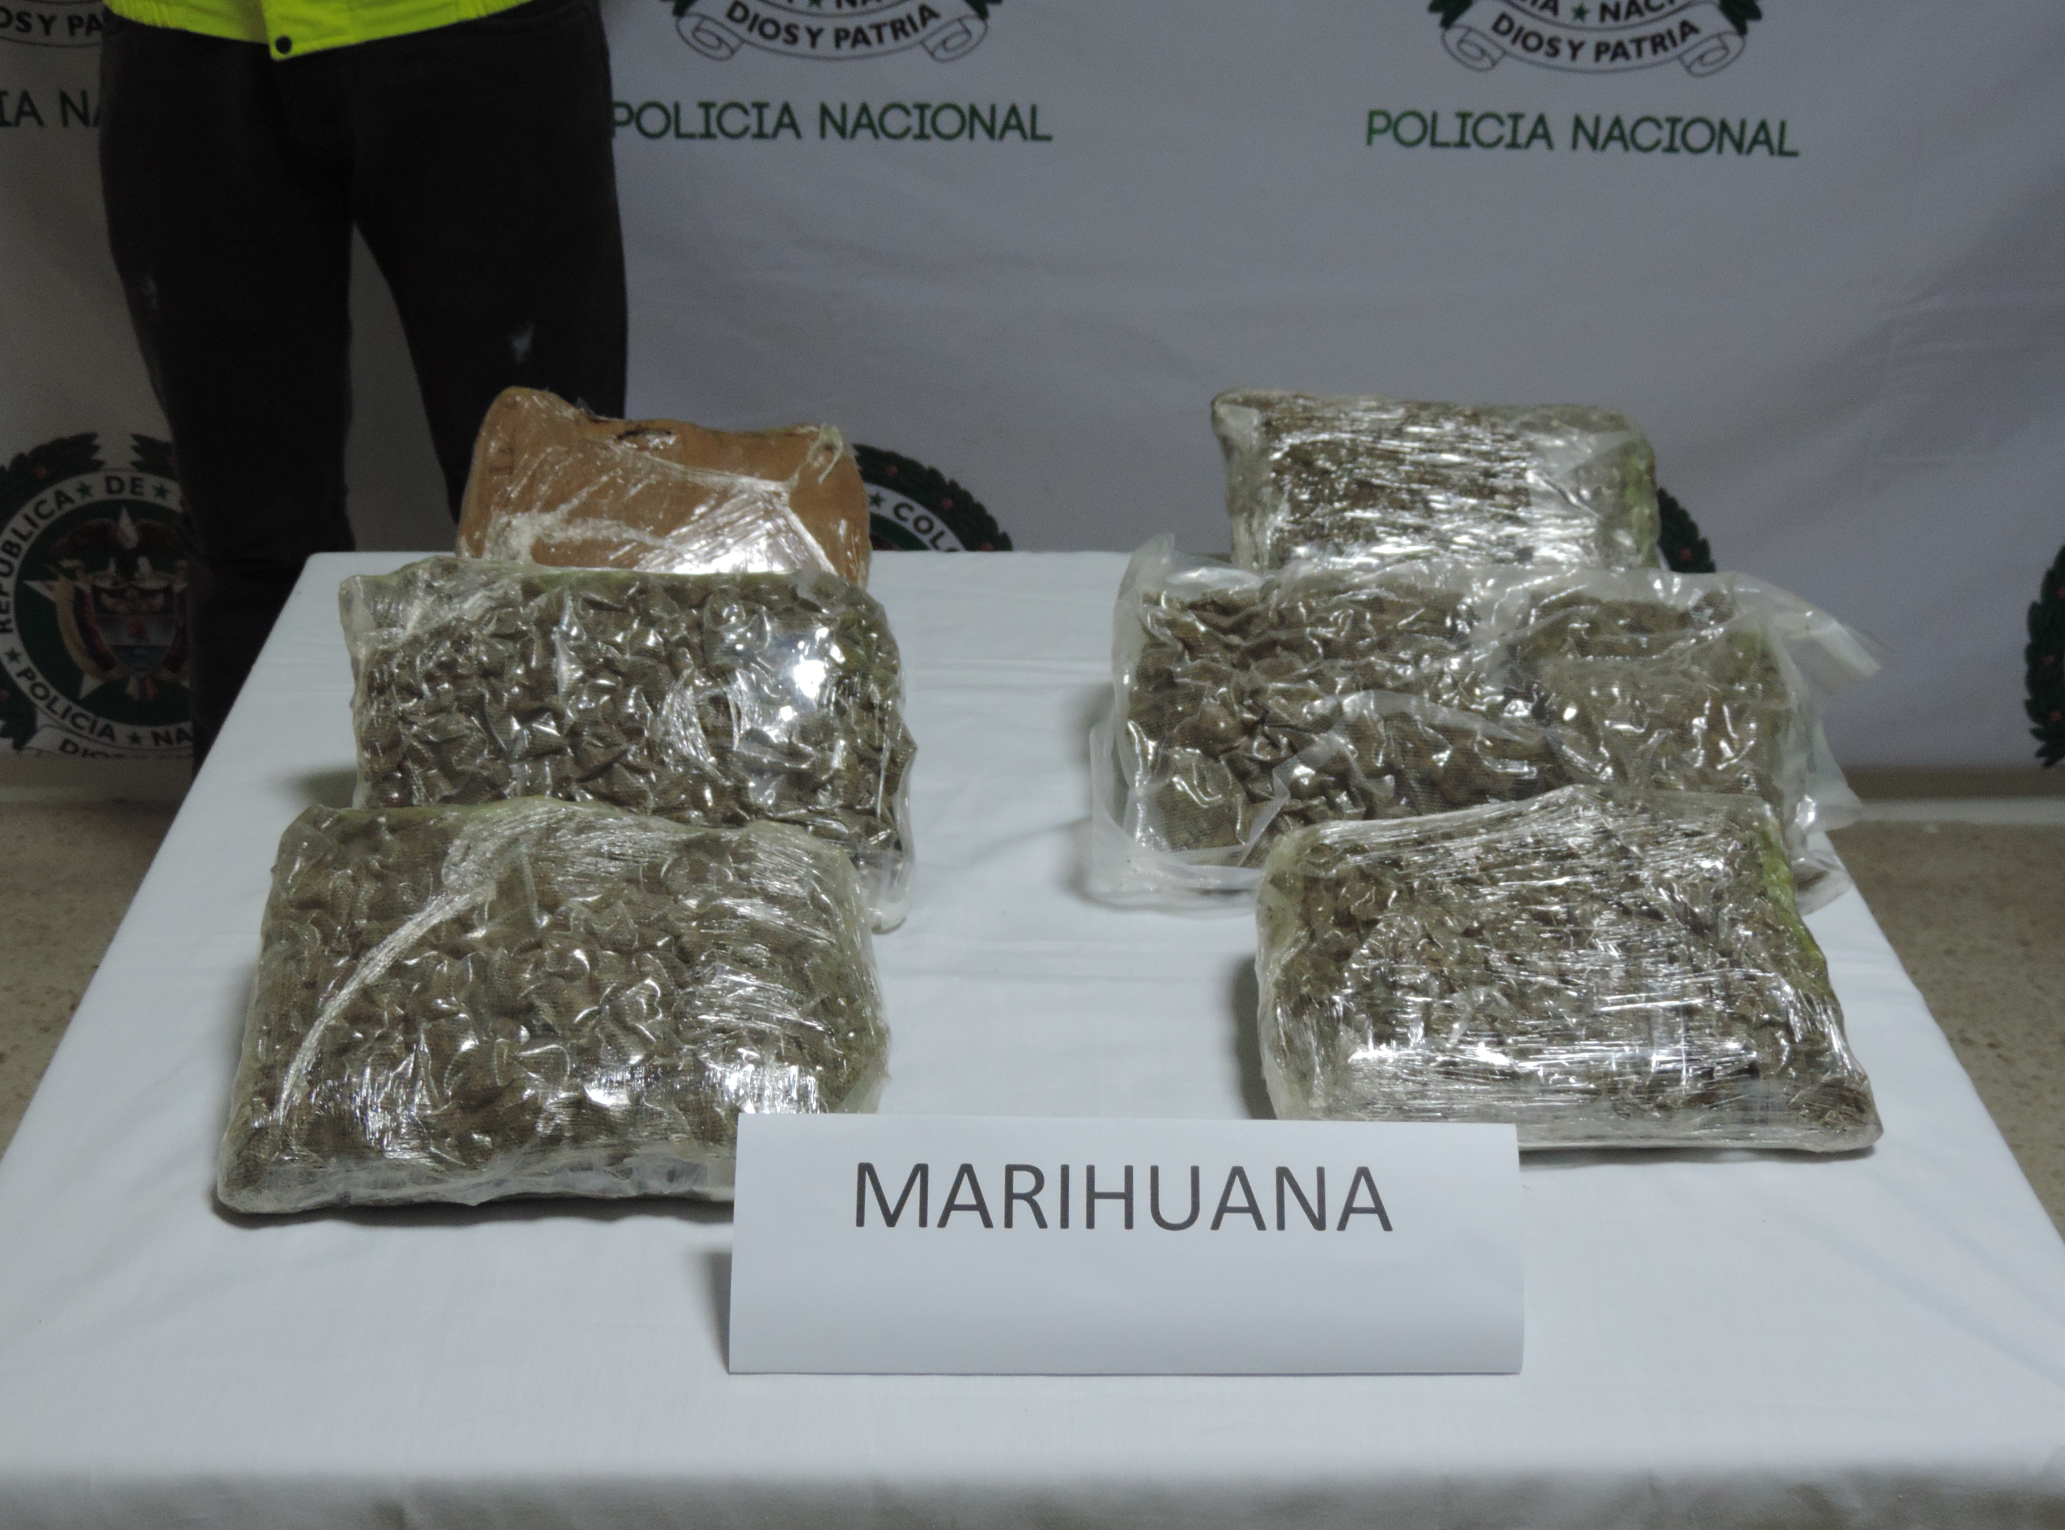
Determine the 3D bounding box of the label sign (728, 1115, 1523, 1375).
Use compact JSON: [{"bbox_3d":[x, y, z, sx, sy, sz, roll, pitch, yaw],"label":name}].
[{"bbox_3d":[0.034,0.165,1.049,0.288,0.073,0.105,0,27,0],"label":"label sign"}]

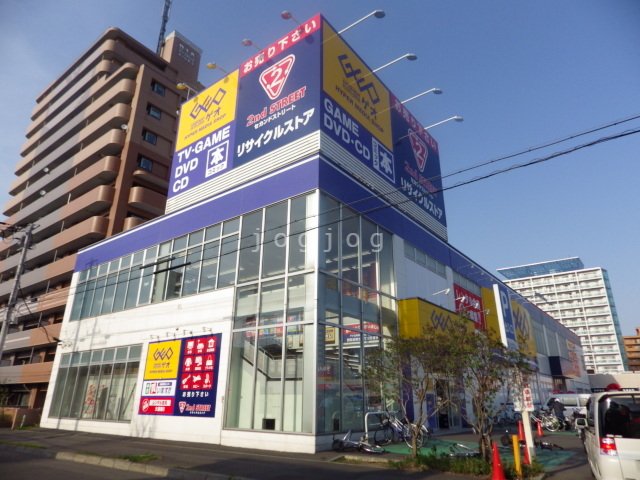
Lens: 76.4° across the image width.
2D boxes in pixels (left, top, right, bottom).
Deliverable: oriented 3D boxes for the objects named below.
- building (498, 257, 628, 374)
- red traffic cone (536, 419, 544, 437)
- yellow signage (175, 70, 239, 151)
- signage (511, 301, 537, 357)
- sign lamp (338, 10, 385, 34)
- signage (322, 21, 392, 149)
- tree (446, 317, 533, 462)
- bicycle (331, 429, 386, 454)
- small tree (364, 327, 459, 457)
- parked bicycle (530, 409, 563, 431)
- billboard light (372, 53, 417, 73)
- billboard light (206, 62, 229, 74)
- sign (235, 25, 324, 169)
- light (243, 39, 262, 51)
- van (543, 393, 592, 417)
[{"bbox_3d":[83.476,31.993,143.098,34.500,45.000,18.000,-14,-25,34],"label":"building"},{"bbox_3d":[9.497,8.147,17.637,0.380,0.700,0.380,-10,-23,24],"label":"red traffic cone"},{"bbox_3d":[-6.125,-6.871,21.913,4.850,3.100,0.200,-15,-25,35],"label":"yellow signage"},{"bbox_3d":[18.621,8.251,37.074,0.250,4.200,6.500,-15,-25,35],"label":"signage"},{"bbox_3d":[1.859,-9.881,18.666,2.350,0.380,0.450,-15,-25,35],"label":"sign lamp"},{"bbox_3d":[2.038,-7.338,20.096,0.200,3.900,6.100,-15,-25,35],"label":"signage"},{"bbox_3d":[5.072,4.325,12.169,2.600,4.050,2.500,-8,-22,20],"label":"tree"},{"bbox_3d":[1.199,6.287,12.694,1.600,0.500,0.900,5,-4,-13],"label":"bicycle"},{"bbox_3d":[2.899,4.692,12.887,2.900,3.850,2.700,-4,-21,11],"label":"small tree"},{"bbox_3d":[11.265,9.159,20.666,1.750,1.050,0.560,-14,-25,34],"label":"parked bicycle"},{"bbox_3d":[4.026,-9.623,22.064,2.650,0.450,0.550,-15,-26,35],"label":"billboard light"},{"bbox_3d":[-5.556,-9.323,22.085,0.550,0.450,1.500,-14,-25,34],"label":"billboard light"},{"bbox_3d":[-2.067,-7.008,19.577,5.350,6.450,0.250,-14,-25,34],"label":"sign"},{"bbox_3d":[-3.183,-9.310,19.735,0.450,0.380,1.000,-15,-25,35],"label":"light"},{"bbox_3d":[17.103,11.053,26.600,4.600,1.950,1.700,-15,-25,35],"label":"van"}]

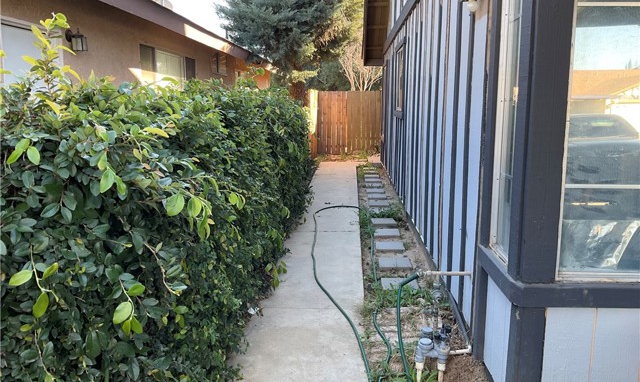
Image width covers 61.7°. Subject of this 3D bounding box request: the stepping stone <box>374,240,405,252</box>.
[{"bbox_3d":[0.742,0.603,5.693,0.300,0.050,0.300,0,9,-1],"label":"stepping stone"}]

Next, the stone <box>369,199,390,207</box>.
[{"bbox_3d":[0.889,0.212,8.165,0.300,0.050,0.300,0,9,-1],"label":"stone"}]

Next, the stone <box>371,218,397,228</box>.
[{"bbox_3d":[0.815,0.412,6.901,0.300,0.050,0.300,0,9,-1],"label":"stone"}]

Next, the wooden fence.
[{"bbox_3d":[0.786,-1.990,15.916,2.100,1.870,0.100,1,9,3],"label":"wooden fence"}]

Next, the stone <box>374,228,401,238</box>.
[{"bbox_3d":[0.780,0.508,6.296,0.300,0.050,0.300,0,9,-1],"label":"stone"}]

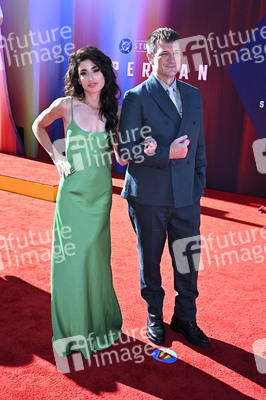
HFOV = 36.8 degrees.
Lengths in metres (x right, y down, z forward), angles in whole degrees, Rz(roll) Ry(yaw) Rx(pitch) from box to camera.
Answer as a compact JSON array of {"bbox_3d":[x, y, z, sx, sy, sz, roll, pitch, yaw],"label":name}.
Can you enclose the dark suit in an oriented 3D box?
[{"bbox_3d":[0.163,0.041,2.310,0.520,1.470,0.380,-1,13,-20],"label":"dark suit"}]

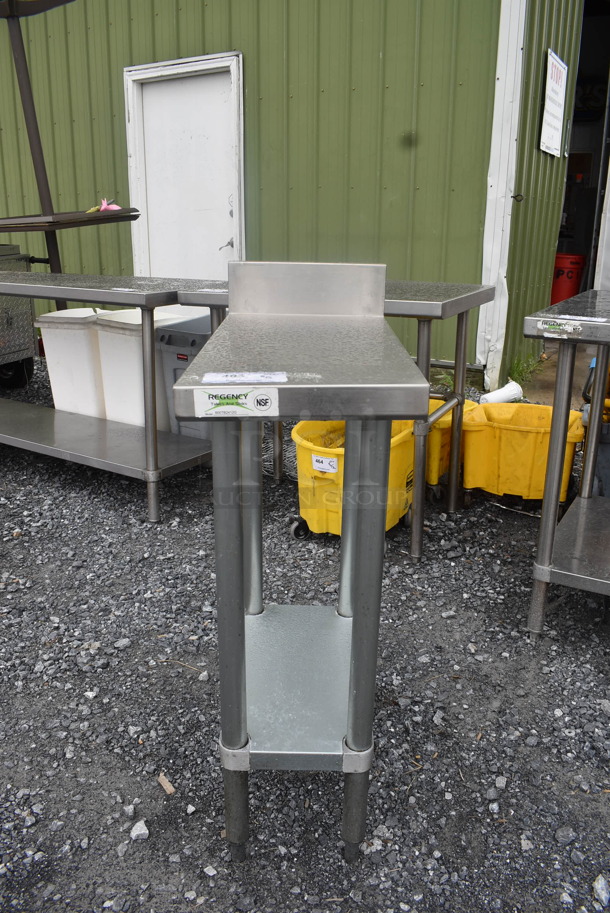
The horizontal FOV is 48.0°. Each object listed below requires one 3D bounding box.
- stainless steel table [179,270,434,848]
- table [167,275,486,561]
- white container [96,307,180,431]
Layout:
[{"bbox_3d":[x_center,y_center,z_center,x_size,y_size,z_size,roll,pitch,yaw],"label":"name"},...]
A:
[{"bbox_3d":[-0.004,0.167,1.227,0.305,0.950,0.600,1,20,0],"label":"stainless steel table"},{"bbox_3d":[0.127,-0.175,2.522,0.932,0.861,0.612,9,21,27],"label":"table"},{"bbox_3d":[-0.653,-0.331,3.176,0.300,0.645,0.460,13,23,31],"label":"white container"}]

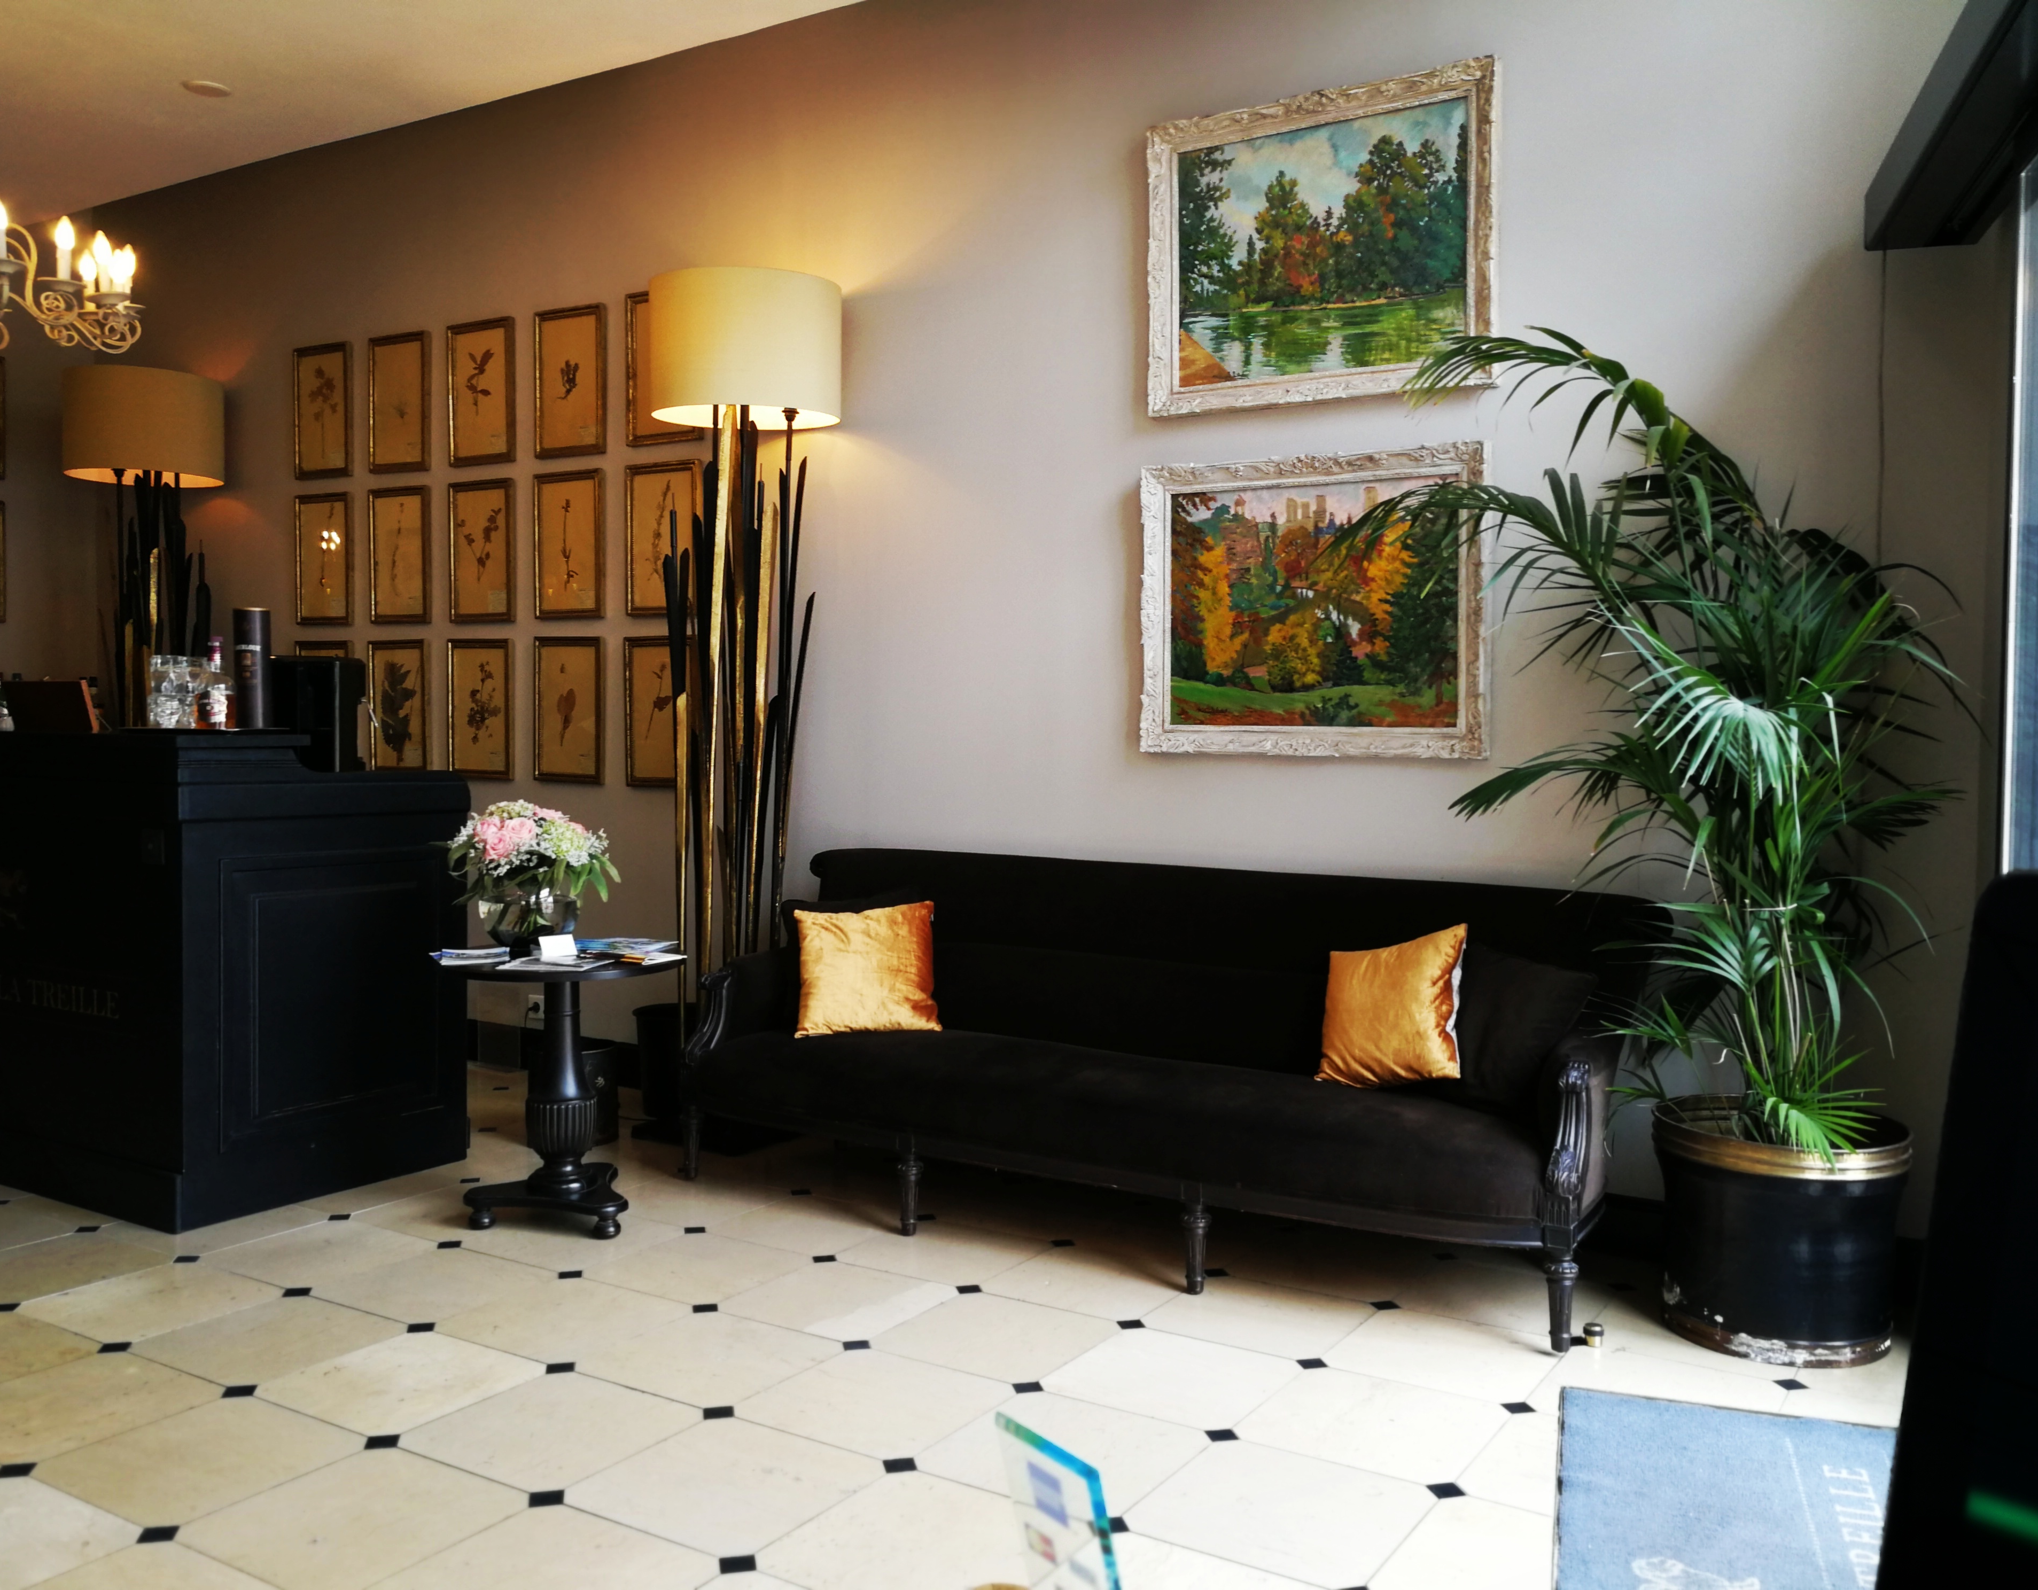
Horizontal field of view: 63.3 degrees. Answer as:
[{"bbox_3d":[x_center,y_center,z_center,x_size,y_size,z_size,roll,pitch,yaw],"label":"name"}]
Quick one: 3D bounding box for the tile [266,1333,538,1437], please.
[{"bbox_3d":[-1.149,1.097,3.087,0.397,0.015,0.397,1,2,32],"label":"tile"}]

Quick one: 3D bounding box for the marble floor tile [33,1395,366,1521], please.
[{"bbox_3d":[-1.359,1.104,2.746,0.397,0.015,0.397,1,2,32],"label":"marble floor tile"}]

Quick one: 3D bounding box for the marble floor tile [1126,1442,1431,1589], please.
[{"bbox_3d":[0.423,1.125,2.587,0.397,0.015,0.397,1,2,32],"label":"marble floor tile"}]

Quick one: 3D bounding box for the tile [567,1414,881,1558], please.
[{"bbox_3d":[-0.458,1.083,2.594,0.376,0.015,0.376,2,3,31],"label":"tile"}]

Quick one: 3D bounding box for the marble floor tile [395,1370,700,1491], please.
[{"bbox_3d":[-0.809,1.106,2.877,0.397,0.015,0.397,1,2,32],"label":"marble floor tile"}]

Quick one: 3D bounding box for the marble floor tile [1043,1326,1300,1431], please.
[{"bbox_3d":[0.293,1.109,3.142,0.400,0.010,0.400,2,2,31],"label":"marble floor tile"}]

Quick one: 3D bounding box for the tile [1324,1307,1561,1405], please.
[{"bbox_3d":[0.843,1.110,3.268,0.397,0.015,0.397,1,2,32],"label":"tile"}]

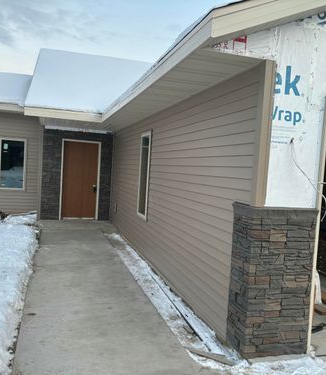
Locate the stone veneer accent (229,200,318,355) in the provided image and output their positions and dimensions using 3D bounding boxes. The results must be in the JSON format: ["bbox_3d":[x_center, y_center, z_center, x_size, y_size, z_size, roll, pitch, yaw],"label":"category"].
[{"bbox_3d":[0.931,0.778,3.249,0.608,1.232,0.368,2,3,-17],"label":"stone veneer accent"}]

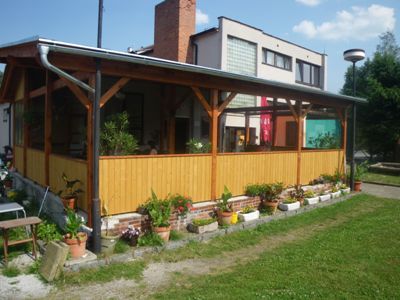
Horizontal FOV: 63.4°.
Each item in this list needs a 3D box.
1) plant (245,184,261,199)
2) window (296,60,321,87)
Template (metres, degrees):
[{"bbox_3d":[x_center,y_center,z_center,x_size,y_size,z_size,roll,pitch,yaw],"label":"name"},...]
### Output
[{"bbox_3d":[1.155,0.896,6.985,0.360,0.300,0.280,-1,4,-39],"label":"plant"},{"bbox_3d":[7.075,-4.868,20.893,2.887,1.420,0.120,-1,3,-39],"label":"window"}]

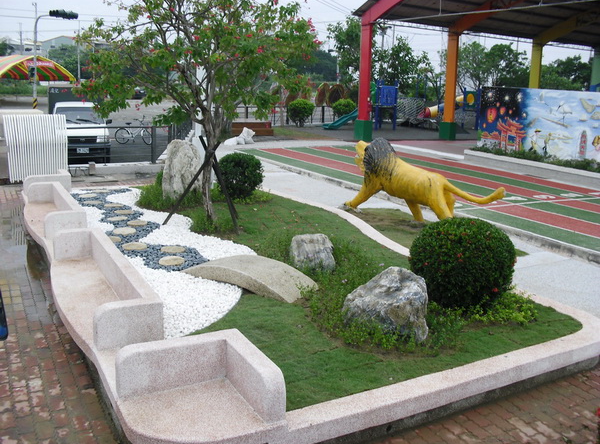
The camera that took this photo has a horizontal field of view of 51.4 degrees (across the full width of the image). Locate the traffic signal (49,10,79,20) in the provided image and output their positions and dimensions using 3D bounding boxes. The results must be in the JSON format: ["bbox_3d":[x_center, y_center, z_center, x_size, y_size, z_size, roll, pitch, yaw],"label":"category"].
[{"bbox_3d":[-11.749,-10.308,31.000,1.400,0.400,0.400,-5,14,-28],"label":"traffic signal"}]

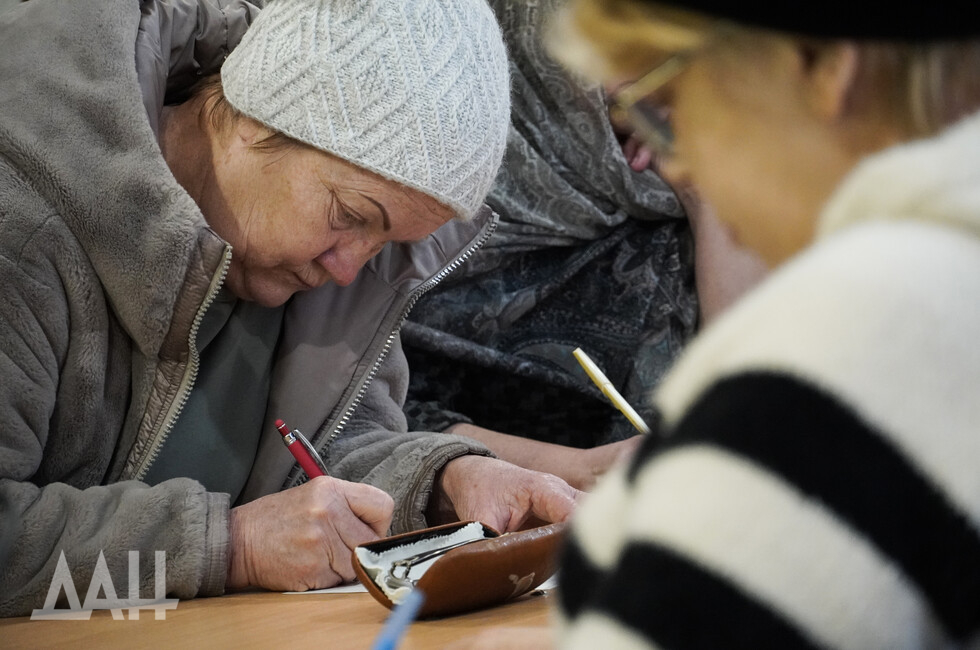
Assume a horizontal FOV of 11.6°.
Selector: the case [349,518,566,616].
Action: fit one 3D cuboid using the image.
[{"bbox_3d":[-0.014,0.181,3.570,0.093,0.055,0.162,8,11,44],"label":"case"}]

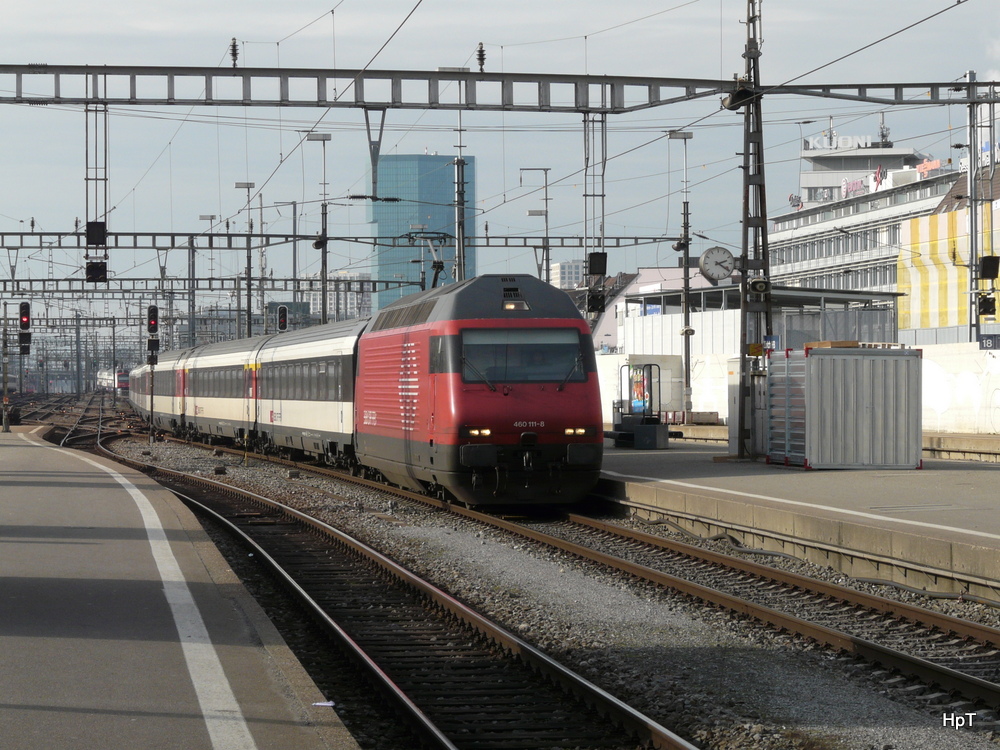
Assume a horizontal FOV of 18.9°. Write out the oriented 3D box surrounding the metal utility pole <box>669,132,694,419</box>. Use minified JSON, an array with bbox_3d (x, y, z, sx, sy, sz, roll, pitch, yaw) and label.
[{"bbox_3d":[7.200,-3.820,119.000,0.980,11.600,0.400,0,0,-12],"label":"metal utility pole"}]

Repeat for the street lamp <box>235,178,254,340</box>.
[{"bbox_3d":[-12.400,-3.600,147.000,0.970,11.650,0.400,0,0,-12],"label":"street lamp"}]

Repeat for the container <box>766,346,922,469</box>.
[{"bbox_3d":[6.710,0.640,58.600,2.300,2.300,2.500,0,0,-11],"label":"container"}]

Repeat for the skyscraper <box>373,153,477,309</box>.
[{"bbox_3d":[-41.200,-53.400,1590.000,56.000,126.000,38.000,0,0,-6],"label":"skyscraper"}]

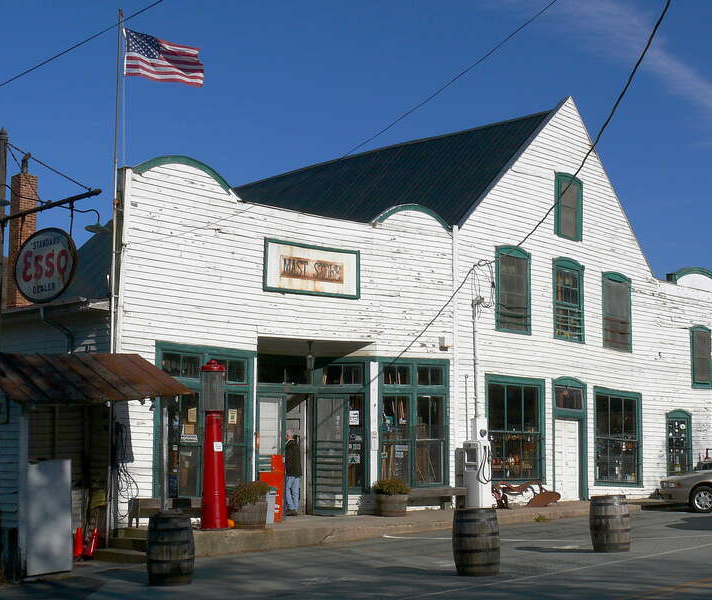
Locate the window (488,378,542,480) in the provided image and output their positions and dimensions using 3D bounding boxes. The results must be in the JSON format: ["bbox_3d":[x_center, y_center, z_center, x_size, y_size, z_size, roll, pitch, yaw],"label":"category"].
[{"bbox_3d":[3.828,3.093,25.325,2.104,2.499,0.150,6,-9,-40],"label":"window"}]

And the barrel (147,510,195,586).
[{"bbox_3d":[-2.504,3.376,14.454,0.650,0.920,0.650,1,-7,-10],"label":"barrel"}]

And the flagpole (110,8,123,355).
[{"bbox_3d":[-4.404,-0.544,19.380,0.100,9.910,0.100,6,-9,-41],"label":"flagpole"}]

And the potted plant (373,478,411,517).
[{"bbox_3d":[0.733,4.011,21.642,0.720,0.720,0.720,0,-7,2],"label":"potted plant"}]

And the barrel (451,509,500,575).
[{"bbox_3d":[1.662,3.340,14.752,0.650,0.890,0.650,0,-7,6],"label":"barrel"}]

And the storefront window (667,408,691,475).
[{"bbox_3d":[9.051,4.041,29.760,1.236,1.942,0.150,6,-9,-40],"label":"storefront window"}]

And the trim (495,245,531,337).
[{"bbox_3d":[3.831,-0.254,25.680,1.309,2.108,0.130,6,-9,-40],"label":"trim"}]

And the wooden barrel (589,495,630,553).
[{"bbox_3d":[4.160,3.658,17.452,0.650,0.890,0.650,-1,-7,13],"label":"wooden barrel"}]

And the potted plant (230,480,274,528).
[{"bbox_3d":[-1.754,3.387,17.683,0.700,0.780,0.700,1,-8,0],"label":"potted plant"}]

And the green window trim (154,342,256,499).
[{"bbox_3d":[-2.719,2.205,19.396,2.220,2.700,0.200,7,-10,-41],"label":"green window trim"}]

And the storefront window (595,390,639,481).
[{"bbox_3d":[6.950,3.645,27.983,2.150,2.500,0.200,7,-10,-41],"label":"storefront window"}]

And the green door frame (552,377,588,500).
[{"bbox_3d":[5.370,3.461,26.625,1.388,3.075,0.200,6,-9,-40],"label":"green door frame"}]

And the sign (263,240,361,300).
[{"bbox_3d":[-0.822,-0.606,21.634,2.498,1.040,0.100,6,-9,-40],"label":"sign"}]

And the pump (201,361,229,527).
[{"bbox_3d":[-2.317,2.362,17.535,0.460,2.750,0.460,1,-8,0],"label":"pump"}]

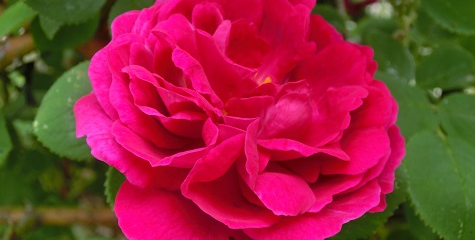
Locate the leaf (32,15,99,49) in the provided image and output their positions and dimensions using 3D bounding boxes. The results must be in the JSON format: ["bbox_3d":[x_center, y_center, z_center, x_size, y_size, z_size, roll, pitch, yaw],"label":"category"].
[{"bbox_3d":[-0.093,-0.050,0.275,0.036,0.013,0.024,0,67,0],"label":"leaf"}]

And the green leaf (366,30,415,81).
[{"bbox_3d":[0.077,-0.035,0.260,0.029,0.013,0.033,0,69,-6],"label":"green leaf"}]

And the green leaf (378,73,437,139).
[{"bbox_3d":[0.081,-0.006,0.245,0.034,0.014,0.035,0,67,-6],"label":"green leaf"}]

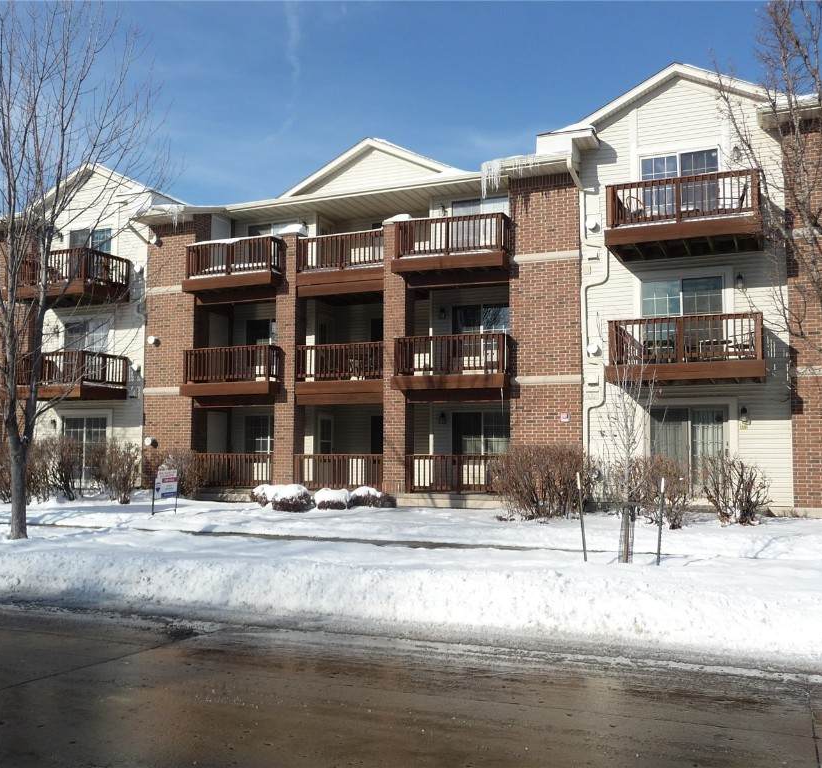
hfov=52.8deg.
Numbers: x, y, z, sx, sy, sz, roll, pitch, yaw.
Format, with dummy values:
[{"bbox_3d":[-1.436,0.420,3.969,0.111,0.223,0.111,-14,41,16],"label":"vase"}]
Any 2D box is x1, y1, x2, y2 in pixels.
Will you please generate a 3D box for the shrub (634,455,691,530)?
[{"bbox_3d":[4.732,2.041,15.583,1.037,1.387,1.004,-2,-5,23],"label":"shrub"}]

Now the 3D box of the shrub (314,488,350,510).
[{"bbox_3d":[-1.804,2.608,18.793,0.817,0.471,0.759,0,-4,0],"label":"shrub"}]

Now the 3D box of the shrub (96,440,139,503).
[{"bbox_3d":[-7.568,2.290,21.430,1.032,1.606,1.000,-2,-5,23],"label":"shrub"}]

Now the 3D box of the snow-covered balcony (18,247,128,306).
[{"bbox_3d":[-9.869,-2.978,23.846,2.926,1.261,1.720,-2,-5,23],"label":"snow-covered balcony"}]

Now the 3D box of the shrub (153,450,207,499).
[{"bbox_3d":[-6.022,2.364,21.640,1.340,1.216,1.168,-2,-5,23],"label":"shrub"}]

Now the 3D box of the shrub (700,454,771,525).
[{"bbox_3d":[6.130,1.993,15.648,1.292,1.283,1.251,-2,-5,23],"label":"shrub"}]

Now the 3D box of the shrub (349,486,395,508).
[{"bbox_3d":[-0.871,2.603,18.735,1.040,0.477,0.810,-2,-5,22],"label":"shrub"}]

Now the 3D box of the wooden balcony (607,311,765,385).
[{"bbox_3d":[5.673,-0.636,17.073,2.984,1.242,1.720,-2,-5,23],"label":"wooden balcony"}]

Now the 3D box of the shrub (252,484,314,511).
[{"bbox_3d":[-3.044,2.711,19.697,1.423,0.623,1.034,-2,-5,23],"label":"shrub"}]

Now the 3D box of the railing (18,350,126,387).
[{"bbox_3d":[-9.813,-0.341,23.613,2.782,0.953,1.720,-2,-5,23],"label":"railing"}]

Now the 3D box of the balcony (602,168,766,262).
[{"bbox_3d":[5.553,-3.352,16.883,2.965,1.225,1.650,-2,-5,22],"label":"balcony"}]

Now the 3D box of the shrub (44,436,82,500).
[{"bbox_3d":[-9.300,2.215,22.107,0.892,1.625,0.911,-2,-5,22],"label":"shrub"}]

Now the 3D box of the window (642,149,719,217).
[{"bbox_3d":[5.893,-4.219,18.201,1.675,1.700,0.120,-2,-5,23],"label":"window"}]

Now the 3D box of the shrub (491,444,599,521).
[{"bbox_3d":[2.732,1.979,16.953,2.061,1.477,1.518,-2,-5,22],"label":"shrub"}]

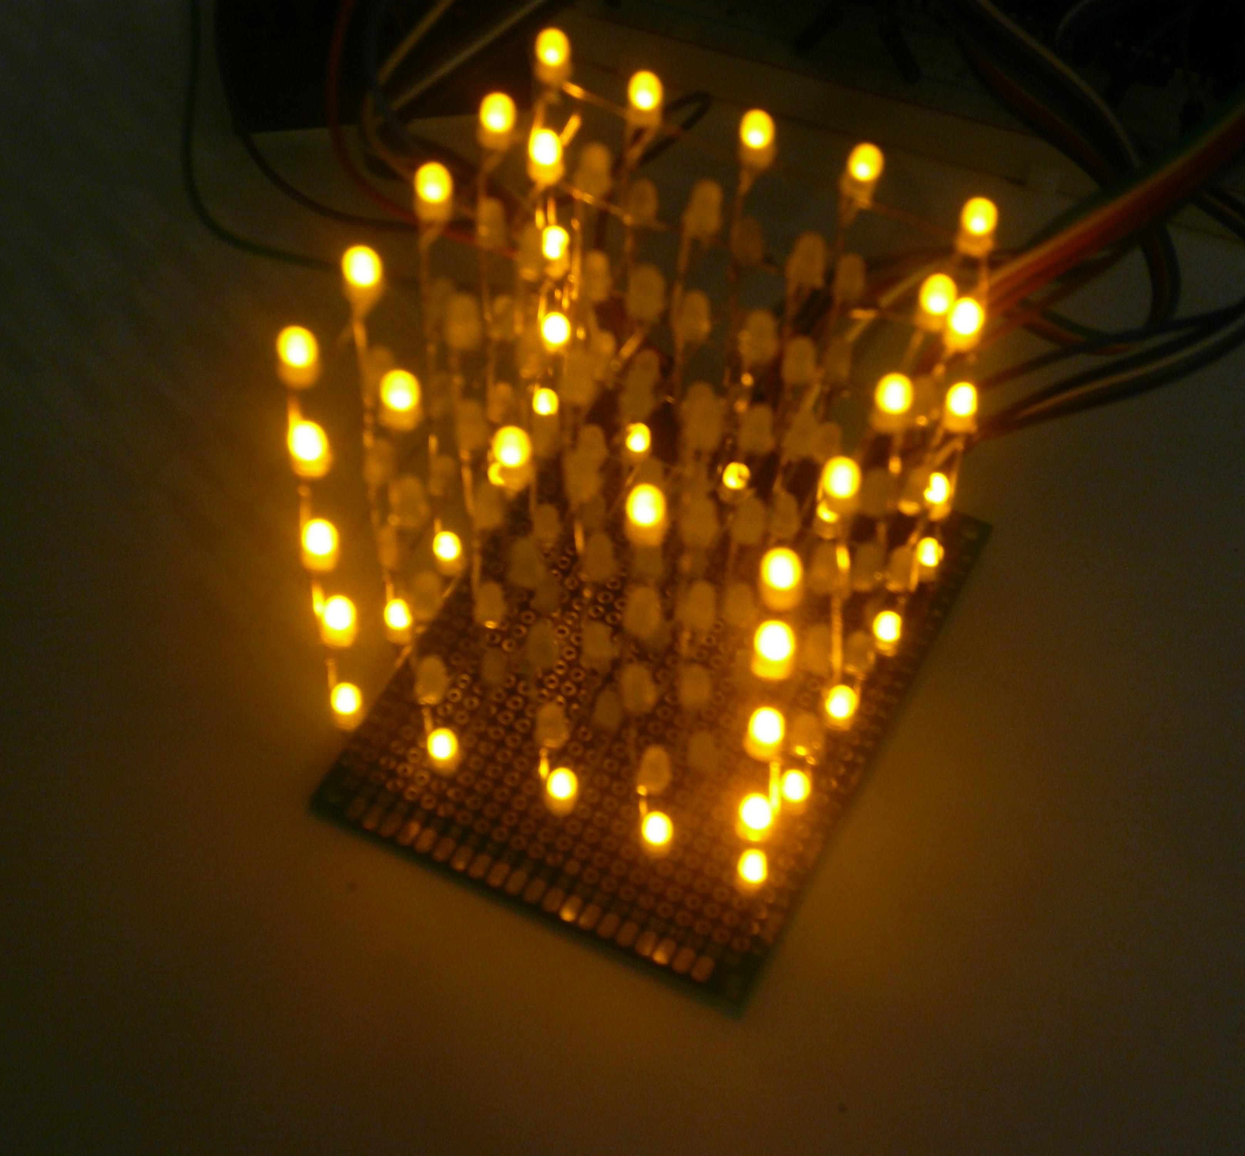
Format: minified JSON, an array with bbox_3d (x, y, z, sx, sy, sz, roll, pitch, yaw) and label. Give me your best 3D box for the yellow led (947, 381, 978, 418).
[{"bbox_3d":[0.040,-0.020,0.286,0.004,0.005,0.004,0,55,0],"label":"yellow led"}]

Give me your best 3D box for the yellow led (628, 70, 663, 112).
[{"bbox_3d":[0.003,-0.053,0.271,0.004,0.005,0.004,0,55,0],"label":"yellow led"}]

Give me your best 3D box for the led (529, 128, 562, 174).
[{"bbox_3d":[-0.009,-0.050,0.288,0.004,0.005,0.004,0,55,0],"label":"led"}]

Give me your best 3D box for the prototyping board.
[{"bbox_3d":[0.006,0.011,0.319,0.060,0.002,0.080,23,57,16],"label":"prototyping board"}]

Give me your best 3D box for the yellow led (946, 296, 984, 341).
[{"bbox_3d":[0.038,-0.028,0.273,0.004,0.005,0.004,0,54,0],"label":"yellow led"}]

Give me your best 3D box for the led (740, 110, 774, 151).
[{"bbox_3d":[0.015,-0.048,0.268,0.004,0.005,0.004,0,55,0],"label":"led"}]

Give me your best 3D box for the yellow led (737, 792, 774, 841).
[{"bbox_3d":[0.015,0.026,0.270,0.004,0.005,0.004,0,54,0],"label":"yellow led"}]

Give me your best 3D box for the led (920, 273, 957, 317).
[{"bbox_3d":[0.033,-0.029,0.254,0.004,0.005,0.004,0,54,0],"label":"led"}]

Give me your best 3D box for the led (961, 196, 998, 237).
[{"bbox_3d":[0.038,-0.038,0.261,0.004,0.005,0.004,0,55,0],"label":"led"}]

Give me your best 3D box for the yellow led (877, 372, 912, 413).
[{"bbox_3d":[0.027,-0.018,0.247,0.004,0.005,0.004,0,55,0],"label":"yellow led"}]

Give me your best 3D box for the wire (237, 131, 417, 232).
[{"bbox_3d":[-0.046,-0.059,0.371,0.036,0.003,0.007,31,59,20],"label":"wire"}]

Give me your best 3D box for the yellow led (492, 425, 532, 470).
[{"bbox_3d":[-0.011,-0.012,0.242,0.004,0.005,0.004,0,54,0],"label":"yellow led"}]

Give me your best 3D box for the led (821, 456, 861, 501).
[{"bbox_3d":[0.022,-0.009,0.241,0.004,0.005,0.004,0,55,0],"label":"led"}]

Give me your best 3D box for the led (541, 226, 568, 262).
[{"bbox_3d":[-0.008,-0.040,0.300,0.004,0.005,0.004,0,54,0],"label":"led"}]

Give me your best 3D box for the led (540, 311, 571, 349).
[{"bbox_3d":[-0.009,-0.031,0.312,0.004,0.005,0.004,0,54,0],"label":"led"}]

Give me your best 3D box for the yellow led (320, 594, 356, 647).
[{"bbox_3d":[-0.033,0.005,0.285,0.004,0.005,0.004,0,54,0],"label":"yellow led"}]

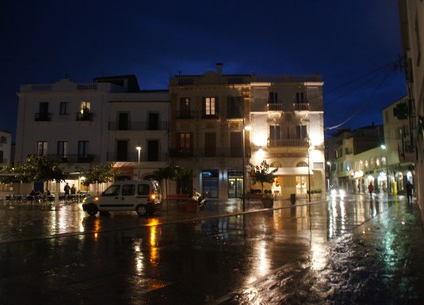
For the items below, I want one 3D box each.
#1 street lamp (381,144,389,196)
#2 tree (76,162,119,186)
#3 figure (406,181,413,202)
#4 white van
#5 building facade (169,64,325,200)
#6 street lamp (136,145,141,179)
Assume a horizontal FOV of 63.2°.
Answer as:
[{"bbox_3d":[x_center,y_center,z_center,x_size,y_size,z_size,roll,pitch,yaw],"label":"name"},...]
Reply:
[{"bbox_3d":[18.542,2.093,36.955,0.850,5.500,0.300,0,-5,0],"label":"street lamp"},{"bbox_3d":[-9.209,2.459,28.193,3.100,3.300,3.000,0,-5,0],"label":"tree"},{"bbox_3d":[15.525,3.149,27.031,0.550,1.730,0.400,-3,-6,31],"label":"figure"},{"bbox_3d":[-4.700,2.335,18.018,4.020,1.840,1.680,0,-5,5],"label":"white van"},{"bbox_3d":[3.700,-1.765,40.591,15.900,13.800,10.000,0,-5,2],"label":"building facade"},{"bbox_3d":[-6.657,1.906,31.451,0.400,4.950,0.600,-2,-5,17],"label":"street lamp"}]

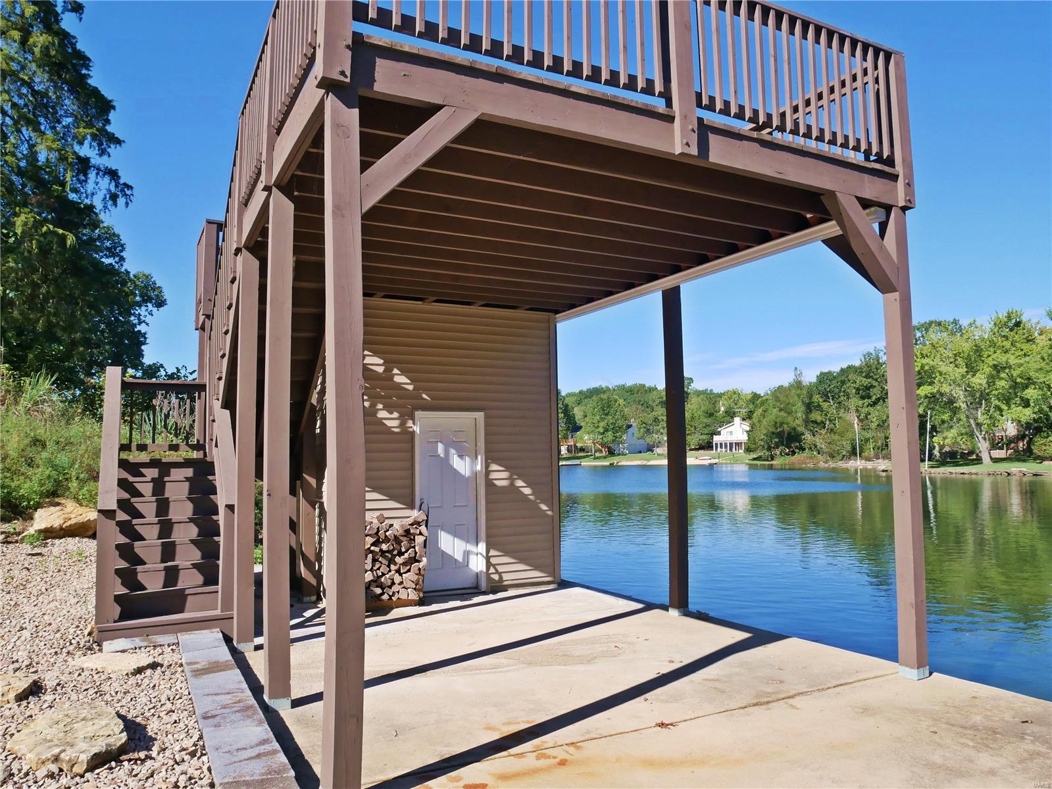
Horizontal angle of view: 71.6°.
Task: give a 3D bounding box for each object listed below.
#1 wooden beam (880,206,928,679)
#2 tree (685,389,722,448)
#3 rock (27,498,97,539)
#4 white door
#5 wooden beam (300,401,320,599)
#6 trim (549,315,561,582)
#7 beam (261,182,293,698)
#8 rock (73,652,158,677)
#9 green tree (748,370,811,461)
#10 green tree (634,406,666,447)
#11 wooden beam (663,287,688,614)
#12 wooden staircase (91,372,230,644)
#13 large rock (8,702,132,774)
[{"bbox_3d":[2.790,0.327,5.383,0.140,3.420,0.140,2,-5,-27],"label":"wooden beam"},{"bbox_3d":[37.628,5.150,155.000,8.300,12.600,8.000,-2,-4,14],"label":"tree"},{"bbox_3d":[-5.124,1.387,8.100,0.780,0.390,0.520,2,-5,-27],"label":"rock"},{"bbox_3d":[-0.888,1.267,8.507,0.840,2.080,0.080,1,-5,-29],"label":"white door"},{"bbox_3d":[-2.443,1.193,8.241,0.150,2.240,0.150,1,-5,-29],"label":"wooden beam"},{"bbox_3d":[0.351,0.657,9.249,0.090,3.370,0.080,1,-5,-29],"label":"trim"},{"bbox_3d":[-1.668,0.324,4.916,0.140,3.470,0.140,2,-5,-27],"label":"beam"},{"bbox_3d":[-2.923,1.910,5.171,0.580,0.085,0.320,-2,-5,20],"label":"rock"},{"bbox_3d":[39.618,3.210,114.000,9.500,13.700,9.000,-2,-4,19],"label":"green tree"},{"bbox_3d":[22.319,6.194,125.000,6.600,8.200,6.600,-2,-4,10],"label":"green tree"},{"bbox_3d":[1.520,0.545,7.450,0.140,3.330,0.140,2,-5,-27],"label":"wooden beam"},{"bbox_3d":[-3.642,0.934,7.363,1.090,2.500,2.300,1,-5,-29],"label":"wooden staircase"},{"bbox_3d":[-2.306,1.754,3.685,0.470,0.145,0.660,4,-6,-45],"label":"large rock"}]

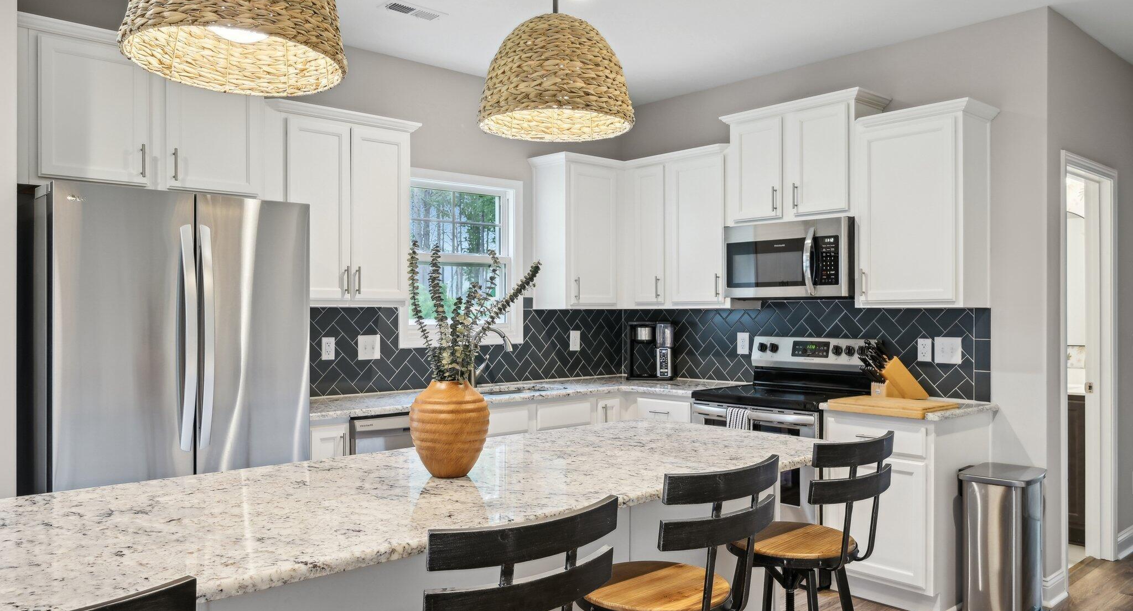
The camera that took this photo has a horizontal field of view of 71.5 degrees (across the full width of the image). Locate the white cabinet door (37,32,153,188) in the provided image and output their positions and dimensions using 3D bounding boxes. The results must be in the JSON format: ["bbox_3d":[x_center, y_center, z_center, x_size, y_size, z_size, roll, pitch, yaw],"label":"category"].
[{"bbox_3d":[-1.881,-0.764,3.142,0.380,0.543,0.028,0,-1,-42],"label":"white cabinet door"}]

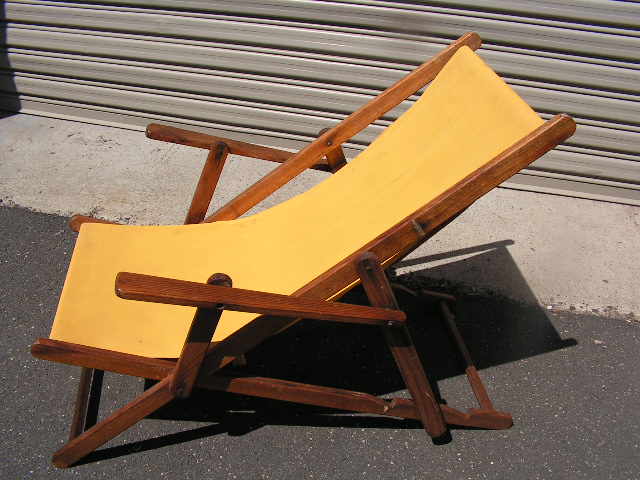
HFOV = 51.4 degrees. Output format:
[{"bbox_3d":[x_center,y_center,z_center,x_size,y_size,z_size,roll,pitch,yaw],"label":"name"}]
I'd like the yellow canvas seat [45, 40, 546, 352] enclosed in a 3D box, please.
[{"bbox_3d":[-0.103,-0.101,1.517,0.990,0.568,0.440,-2,34,-8],"label":"yellow canvas seat"}]

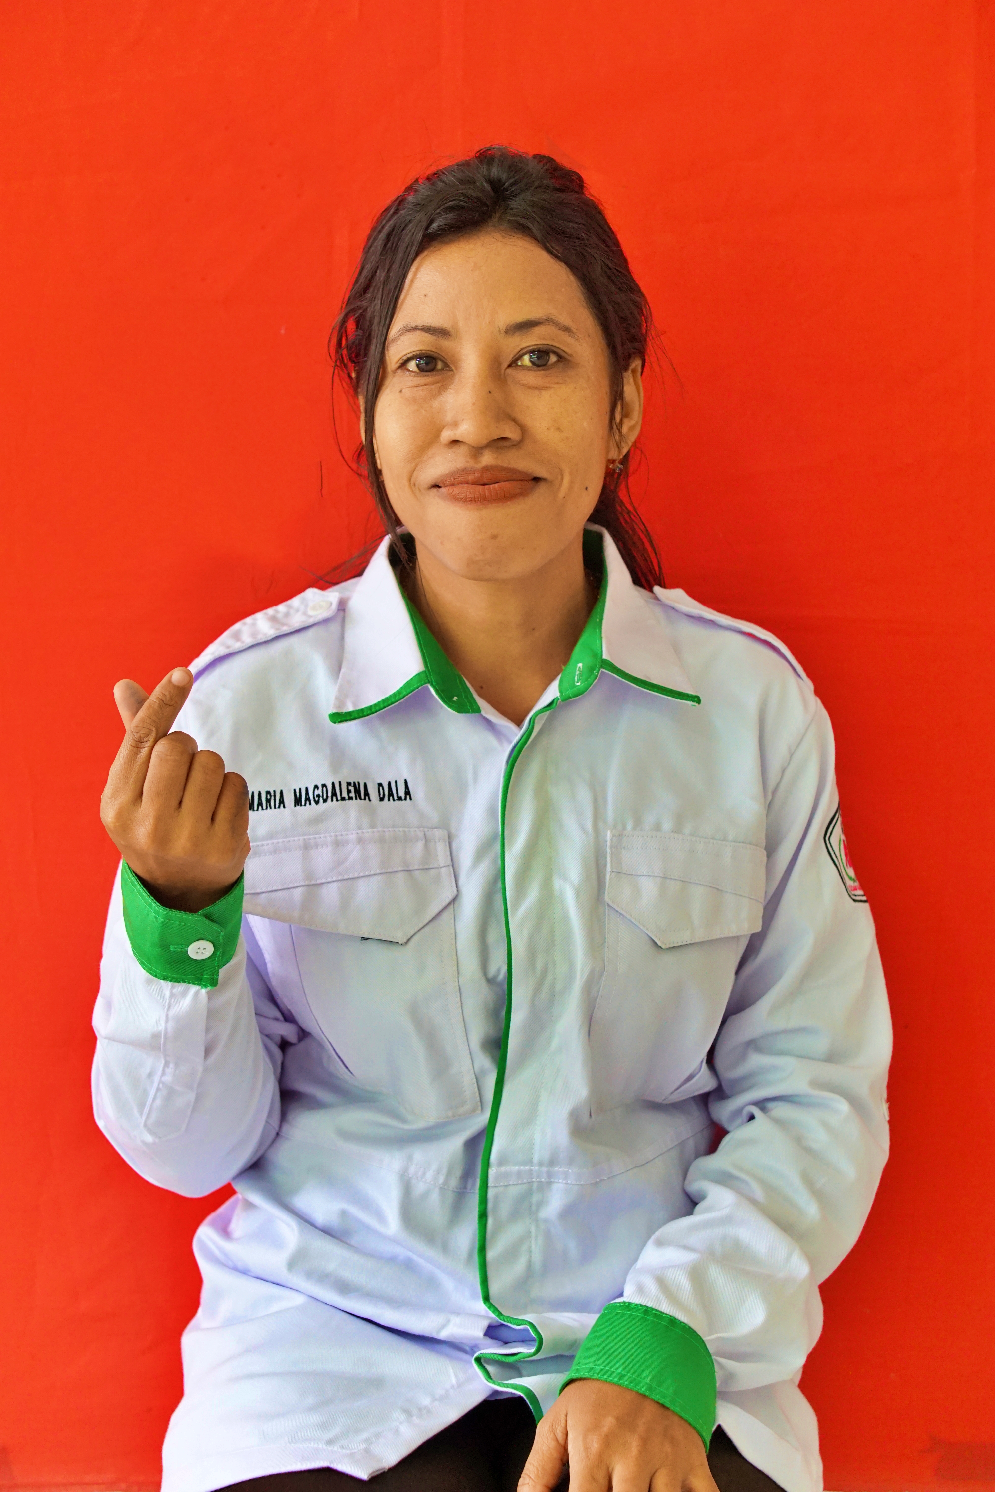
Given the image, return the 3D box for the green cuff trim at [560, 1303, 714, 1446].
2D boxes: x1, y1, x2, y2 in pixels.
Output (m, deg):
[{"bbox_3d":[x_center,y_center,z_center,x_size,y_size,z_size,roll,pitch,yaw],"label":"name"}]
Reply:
[{"bbox_3d":[0.077,0.326,1.790,0.087,0.060,0.060,22,-41,-4],"label":"green cuff trim"}]

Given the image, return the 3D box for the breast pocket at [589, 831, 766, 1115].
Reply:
[{"bbox_3d":[0.101,0.126,1.945,0.105,0.163,0.040,0,1,-22],"label":"breast pocket"}]

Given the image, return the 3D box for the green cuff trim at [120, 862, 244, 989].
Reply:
[{"bbox_3d":[-0.161,0.085,1.785,0.065,0.060,0.075,-4,40,-4],"label":"green cuff trim"}]

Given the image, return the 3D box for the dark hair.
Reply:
[{"bbox_3d":[0.000,-0.222,2.045,0.195,0.260,0.210,-2,0,4],"label":"dark hair"}]

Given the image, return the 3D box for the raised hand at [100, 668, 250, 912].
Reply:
[{"bbox_3d":[-0.161,0.021,1.745,0.077,0.123,0.090,0,5,-6],"label":"raised hand"}]

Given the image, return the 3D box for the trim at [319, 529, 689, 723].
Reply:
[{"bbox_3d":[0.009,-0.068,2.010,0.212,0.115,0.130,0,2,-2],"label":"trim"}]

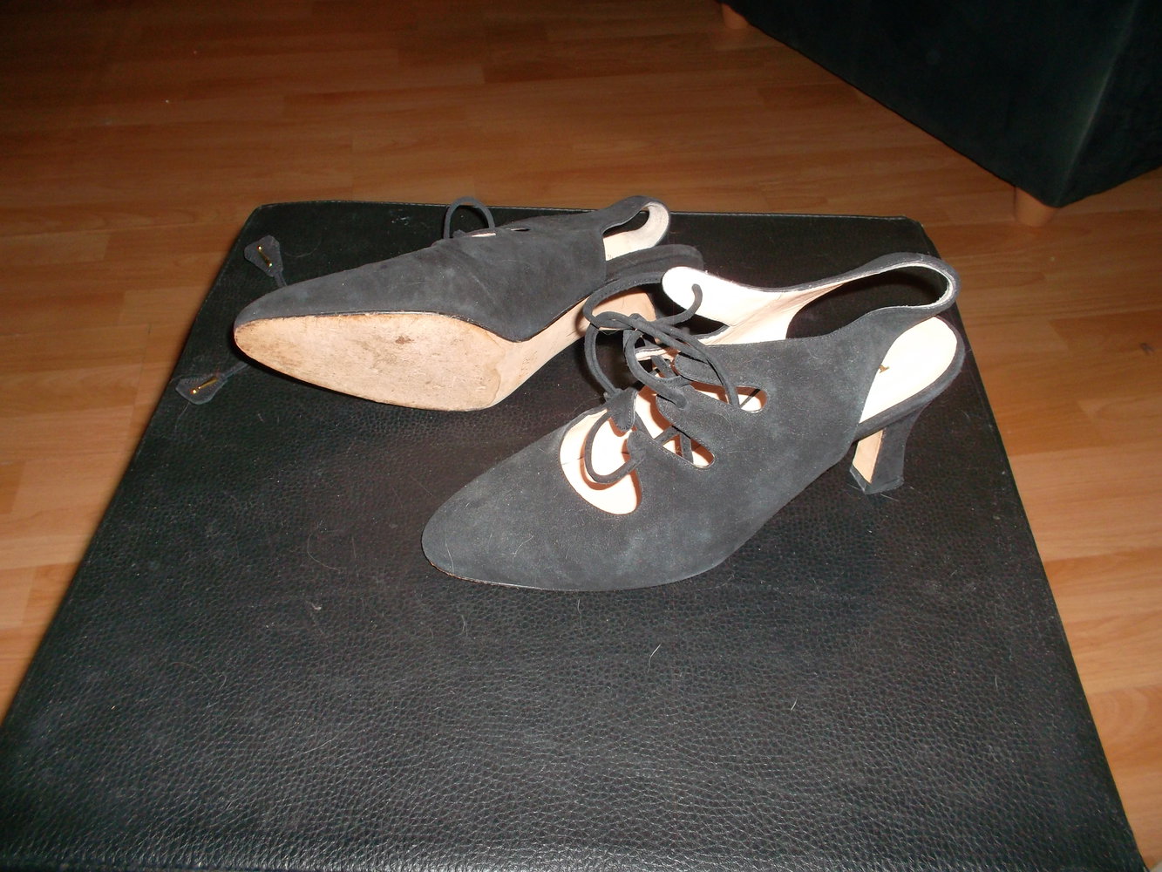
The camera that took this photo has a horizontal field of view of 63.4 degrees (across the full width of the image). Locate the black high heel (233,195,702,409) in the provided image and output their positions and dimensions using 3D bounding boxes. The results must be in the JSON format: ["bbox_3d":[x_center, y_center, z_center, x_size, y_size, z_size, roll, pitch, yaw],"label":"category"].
[{"bbox_3d":[-0.054,-0.089,0.512,0.243,0.077,0.132,4,53,-1],"label":"black high heel"}]

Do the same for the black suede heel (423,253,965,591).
[{"bbox_3d":[0.049,-0.004,0.407,0.243,0.135,0.078,-9,51,-9],"label":"black suede heel"}]

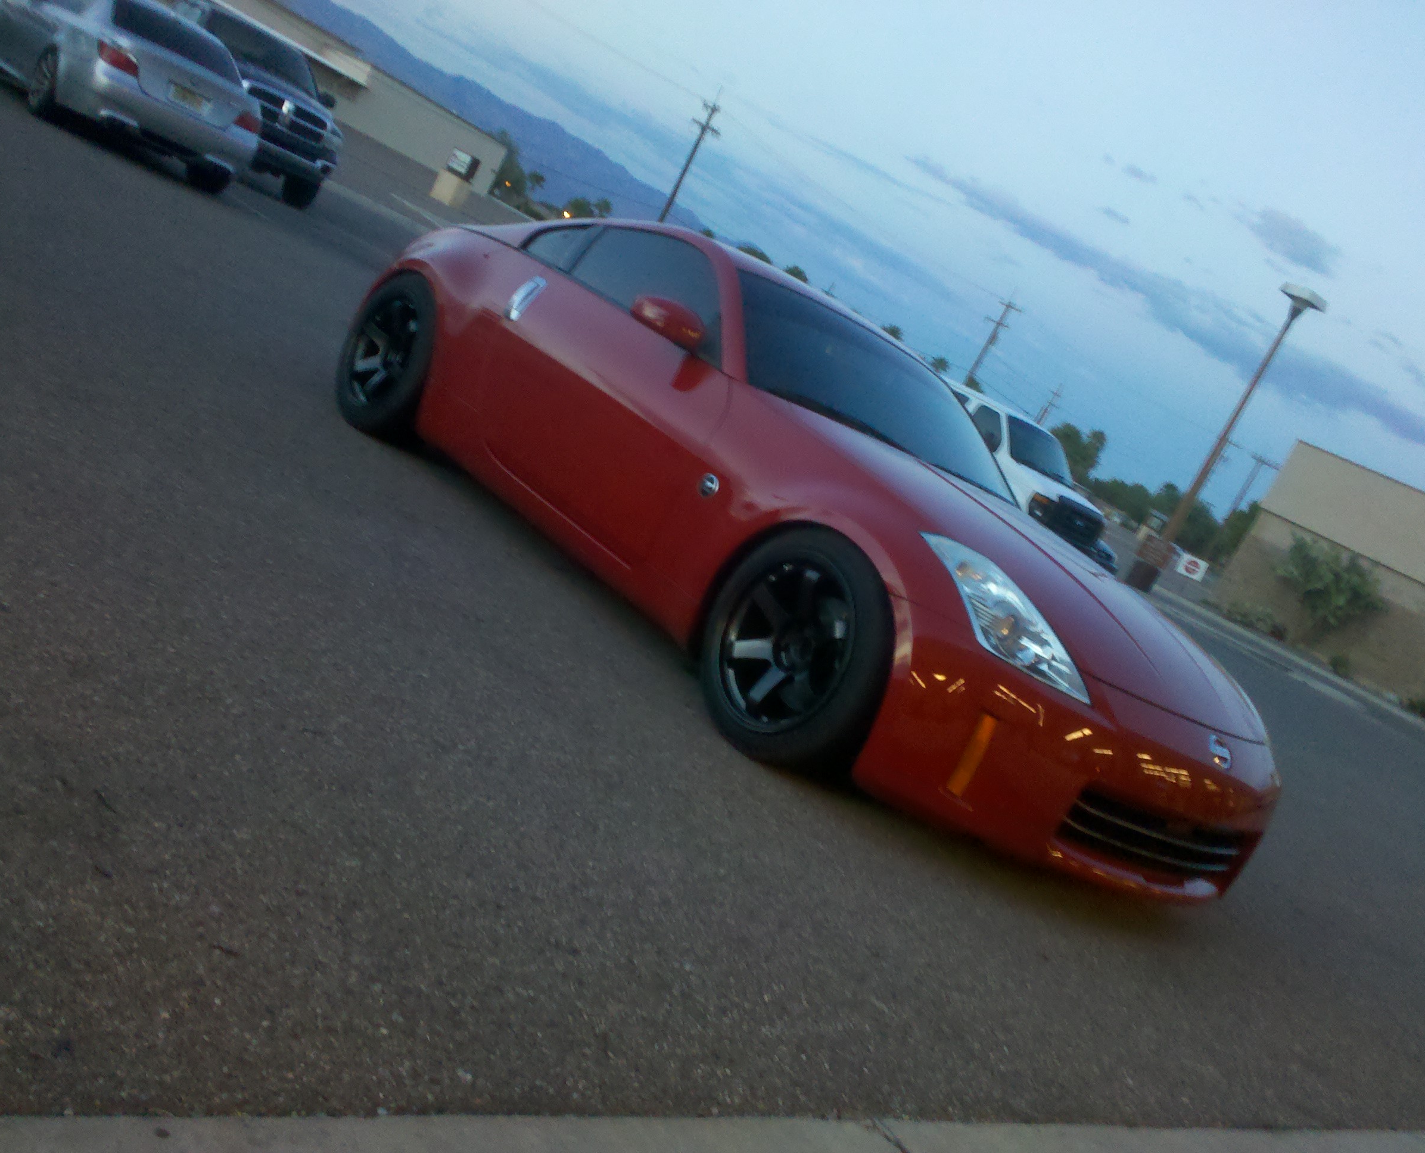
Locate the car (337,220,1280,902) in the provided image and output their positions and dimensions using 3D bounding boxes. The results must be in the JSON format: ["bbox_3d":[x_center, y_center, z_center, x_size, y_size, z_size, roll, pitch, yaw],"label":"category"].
[{"bbox_3d":[0.162,-0.466,5.153,1.830,1.300,4.310,18,13,-44],"label":"car"}]

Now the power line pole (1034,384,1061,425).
[{"bbox_3d":[36.040,-15.618,149.552,2.400,12.500,0.350,28,9,9],"label":"power line pole"}]

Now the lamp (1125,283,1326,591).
[{"bbox_3d":[11.466,-2.998,29.915,0.900,7.400,0.900,18,13,-44],"label":"lamp"}]

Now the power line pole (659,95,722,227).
[{"bbox_3d":[-2.497,-23.450,81.927,2.400,13.000,0.350,25,9,-9],"label":"power line pole"}]

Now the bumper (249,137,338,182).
[{"bbox_3d":[-6.401,-6.209,19.400,1.980,0.380,0.420,18,13,-44],"label":"bumper"}]

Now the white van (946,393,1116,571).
[{"bbox_3d":[3.633,-1.920,20.637,2.030,2.100,5.600,19,12,-42],"label":"white van"}]

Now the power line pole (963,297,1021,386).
[{"bbox_3d":[20.362,-15.670,104.300,2.400,13.000,0.350,28,9,6],"label":"power line pole"}]

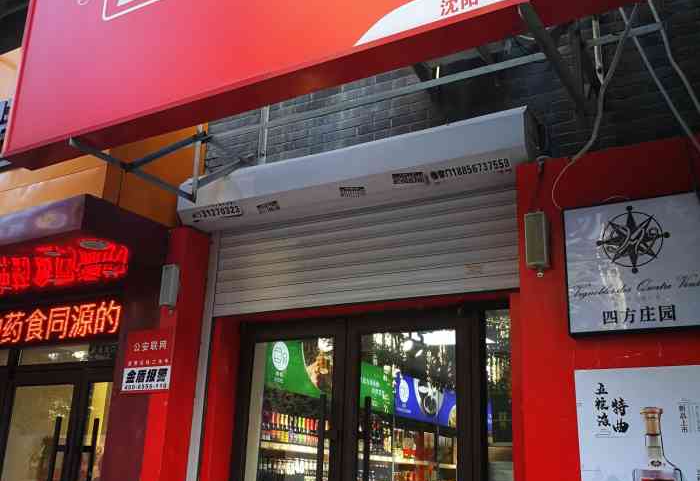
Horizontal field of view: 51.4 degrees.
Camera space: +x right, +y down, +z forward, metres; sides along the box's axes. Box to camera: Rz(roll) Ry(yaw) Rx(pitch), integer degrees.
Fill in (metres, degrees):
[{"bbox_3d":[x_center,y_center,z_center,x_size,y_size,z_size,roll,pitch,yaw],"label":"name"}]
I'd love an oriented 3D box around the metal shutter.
[{"bbox_3d":[0.005,0.092,4.330,2.050,0.590,0.090,-8,-21,29],"label":"metal shutter"}]

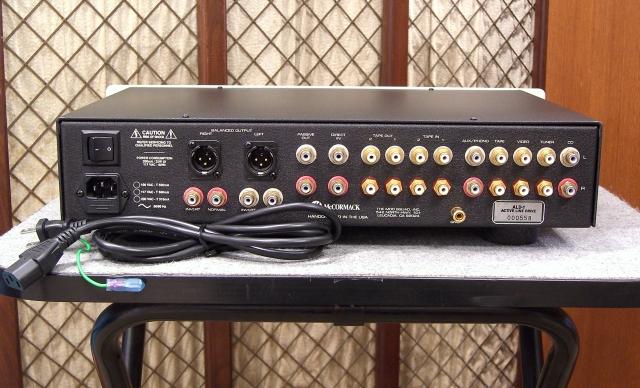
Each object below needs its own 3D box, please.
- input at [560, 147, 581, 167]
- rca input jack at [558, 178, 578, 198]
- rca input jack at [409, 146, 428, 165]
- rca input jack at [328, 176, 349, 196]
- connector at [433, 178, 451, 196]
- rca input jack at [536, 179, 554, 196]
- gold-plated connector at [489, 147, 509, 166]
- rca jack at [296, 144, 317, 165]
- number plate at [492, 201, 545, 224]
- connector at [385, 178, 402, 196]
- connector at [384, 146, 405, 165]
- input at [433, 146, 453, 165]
[{"bbox_3d":[0.201,-0.029,0.678,0.016,0.016,0.011,1,12,0],"label":"input"},{"bbox_3d":[0.199,-0.004,0.679,0.016,0.016,0.011,0,13,-1],"label":"rca input jack"},{"bbox_3d":[0.080,-0.030,0.677,0.015,0.015,0.012,1,12,0],"label":"rca input jack"},{"bbox_3d":[0.015,-0.005,0.682,0.016,0.016,0.011,1,12,0],"label":"rca input jack"},{"bbox_3d":[0.098,-0.004,0.675,0.015,0.015,0.013,0,12,-1],"label":"connector"},{"bbox_3d":[0.180,-0.004,0.676,0.015,0.015,0.013,0,12,-1],"label":"rca input jack"},{"bbox_3d":[0.144,-0.029,0.677,0.015,0.015,0.012,1,12,0],"label":"gold-plated connector"},{"bbox_3d":[-0.011,-0.030,0.670,0.016,0.016,0.011,0,12,-1],"label":"rca jack"},{"bbox_3d":[0.161,0.015,0.688,0.042,0.019,0.002,0,13,-1],"label":"number plate"},{"bbox_3d":[0.060,-0.005,0.679,0.015,0.015,0.013,0,12,-1],"label":"connector"},{"bbox_3d":[0.060,-0.029,0.669,0.015,0.015,0.013,0,12,-1],"label":"connector"},{"bbox_3d":[0.099,-0.029,0.677,0.015,0.015,0.012,1,12,0],"label":"input"}]

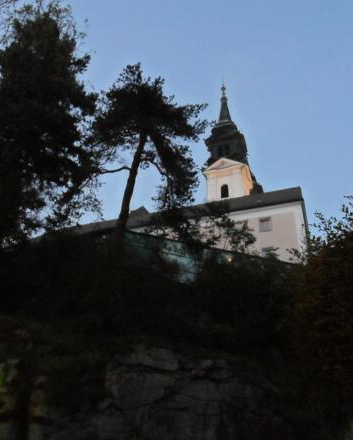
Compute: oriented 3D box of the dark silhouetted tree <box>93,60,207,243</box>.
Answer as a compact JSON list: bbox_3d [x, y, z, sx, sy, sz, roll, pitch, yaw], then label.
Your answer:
[{"bbox_3d":[-1.494,-3.627,23.860,6.110,11.220,5.620,2,-25,0],"label":"dark silhouetted tree"}]

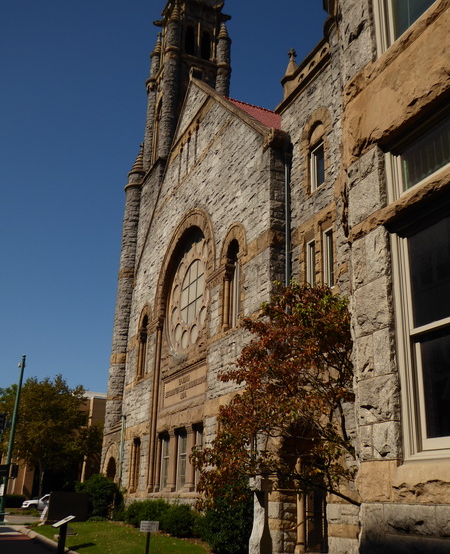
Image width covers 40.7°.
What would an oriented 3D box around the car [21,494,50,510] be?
[{"bbox_3d":[-16.770,21.167,57.000,4.700,1.680,1.850,10,-21,-21],"label":"car"}]

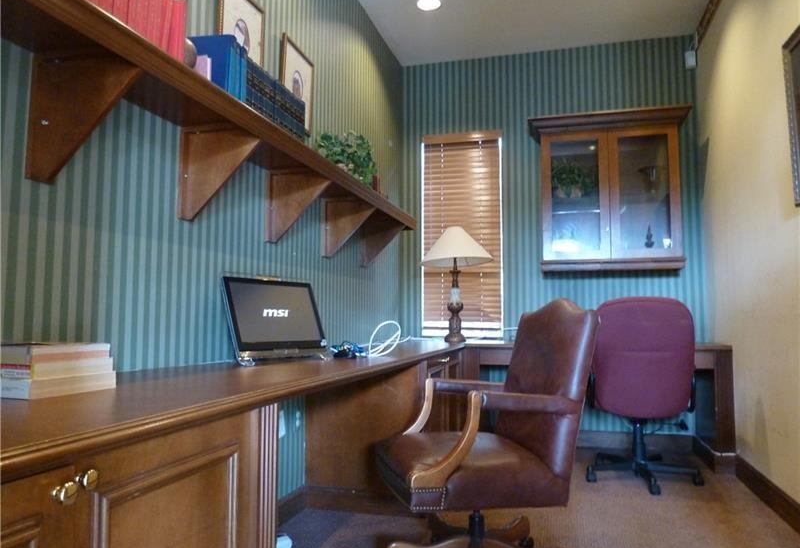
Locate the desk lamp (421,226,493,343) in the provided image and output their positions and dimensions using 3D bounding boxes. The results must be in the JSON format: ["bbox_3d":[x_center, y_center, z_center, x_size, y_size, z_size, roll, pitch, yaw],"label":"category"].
[{"bbox_3d":[0.391,0.070,4.037,0.517,0.813,0.517,-1,-5,16],"label":"desk lamp"}]

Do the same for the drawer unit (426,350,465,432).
[{"bbox_3d":[0.000,0.840,3.467,0.569,0.729,1.081,-1,-5,16],"label":"drawer unit"}]

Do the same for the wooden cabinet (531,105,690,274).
[{"bbox_3d":[1.479,-0.552,4.104,1.058,1.075,0.404,-1,-5,16],"label":"wooden cabinet"}]

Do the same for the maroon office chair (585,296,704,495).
[{"bbox_3d":[1.414,0.671,3.413,0.630,1.057,0.630,-1,-5,16],"label":"maroon office chair"}]

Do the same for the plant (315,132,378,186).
[{"bbox_3d":[-0.293,-0.634,3.104,0.282,0.259,0.348,-1,-5,16],"label":"plant"}]

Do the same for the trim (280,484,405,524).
[{"bbox_3d":[-0.233,1.086,2.668,0.567,0.117,0.263,-1,-5,16],"label":"trim"}]

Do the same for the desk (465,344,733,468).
[{"bbox_3d":[1.295,0.856,3.947,1.617,0.768,0.602,-1,-5,16],"label":"desk"}]

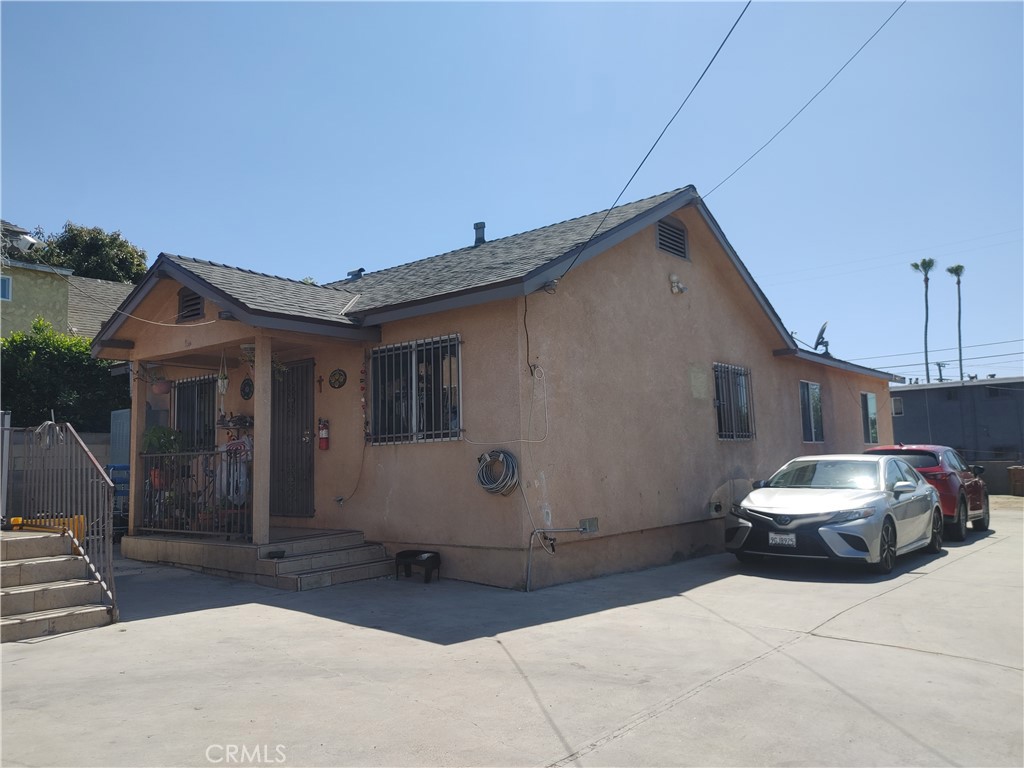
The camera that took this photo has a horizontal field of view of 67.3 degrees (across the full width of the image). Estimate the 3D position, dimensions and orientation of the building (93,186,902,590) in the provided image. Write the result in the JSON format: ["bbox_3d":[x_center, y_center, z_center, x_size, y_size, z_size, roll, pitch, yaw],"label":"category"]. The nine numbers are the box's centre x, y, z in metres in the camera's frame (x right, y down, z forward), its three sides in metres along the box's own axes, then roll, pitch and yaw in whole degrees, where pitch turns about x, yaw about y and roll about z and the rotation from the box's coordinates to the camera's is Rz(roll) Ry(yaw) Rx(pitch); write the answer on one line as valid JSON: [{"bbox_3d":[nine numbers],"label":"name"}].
[{"bbox_3d":[0.851,0.326,15.686,9.350,5.180,16.400,-7,-8,40],"label":"building"}]

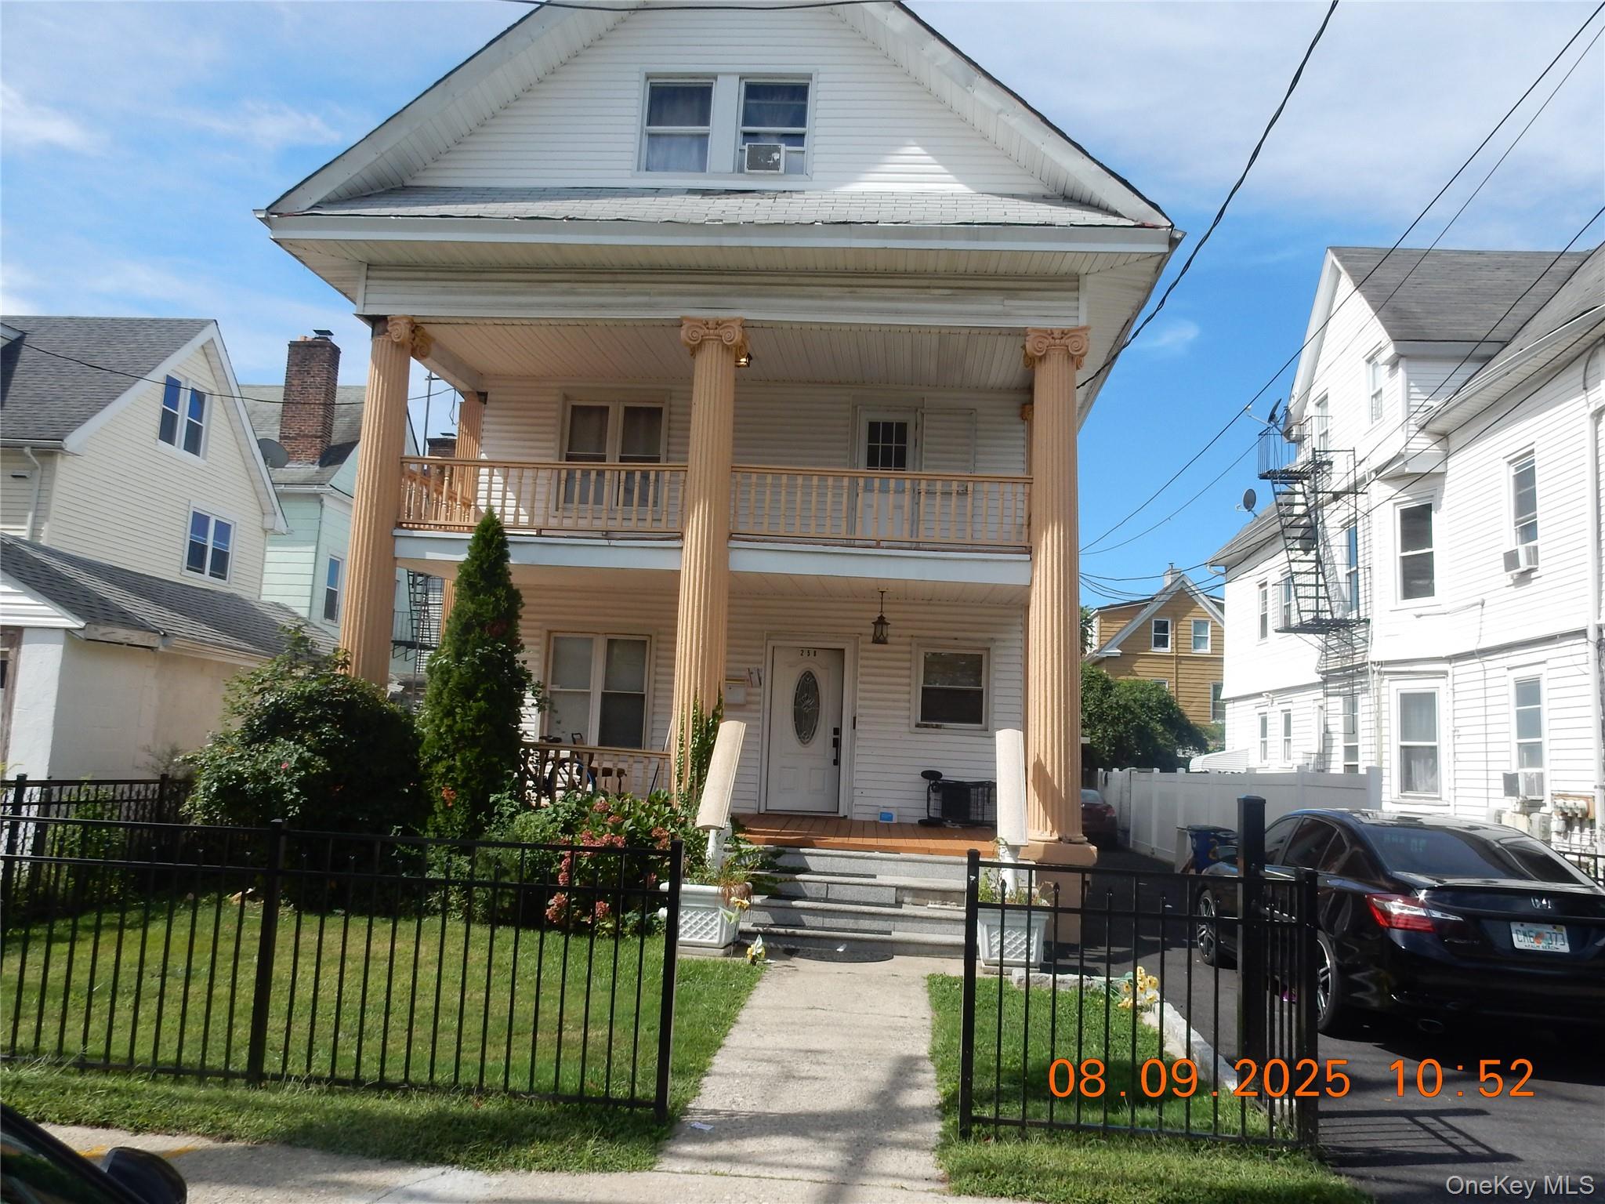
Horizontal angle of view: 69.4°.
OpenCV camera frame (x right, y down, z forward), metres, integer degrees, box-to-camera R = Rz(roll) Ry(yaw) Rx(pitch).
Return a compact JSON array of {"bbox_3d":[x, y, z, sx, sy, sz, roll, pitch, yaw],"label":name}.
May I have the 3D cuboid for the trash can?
[{"bbox_3d":[5.993,3.728,16.644,0.650,1.050,0.760,2,-7,5],"label":"trash can"}]

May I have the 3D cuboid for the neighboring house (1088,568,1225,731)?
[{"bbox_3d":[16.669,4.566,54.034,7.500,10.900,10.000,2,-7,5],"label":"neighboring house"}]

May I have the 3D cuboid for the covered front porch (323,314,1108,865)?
[{"bbox_3d":[-0.845,-0.130,13.152,7.650,5.300,3.200,2,-7,5],"label":"covered front porch"}]

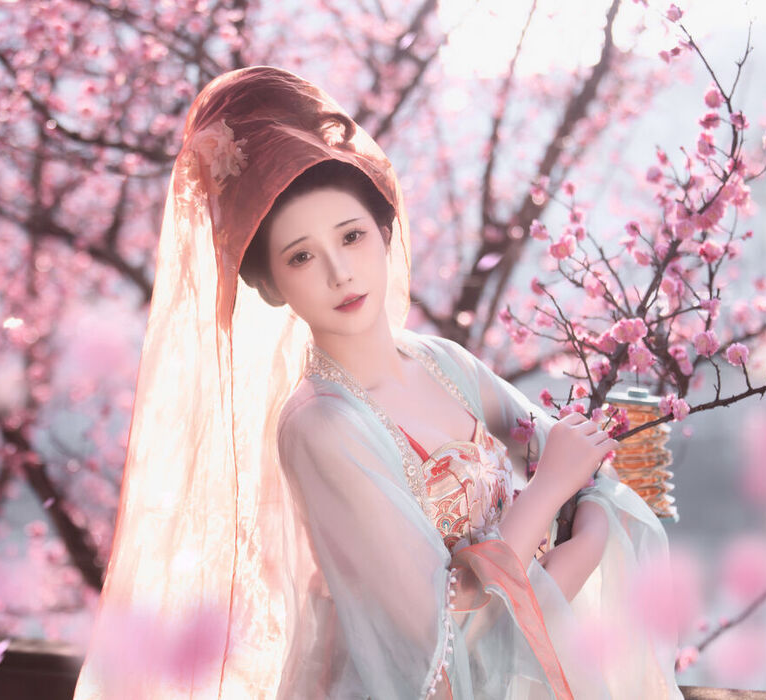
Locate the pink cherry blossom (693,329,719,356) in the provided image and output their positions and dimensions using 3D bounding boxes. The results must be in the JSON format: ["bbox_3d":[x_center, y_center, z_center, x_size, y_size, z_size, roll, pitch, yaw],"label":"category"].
[{"bbox_3d":[0.357,-0.007,2.840,0.029,0.029,0.020,0,-6,21],"label":"pink cherry blossom"}]

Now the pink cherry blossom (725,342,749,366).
[{"bbox_3d":[0.390,0.005,2.830,0.026,0.026,0.018,0,-6,6],"label":"pink cherry blossom"}]

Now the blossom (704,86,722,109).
[{"bbox_3d":[0.373,-0.285,2.900,0.020,0.025,0.021,0,0,24],"label":"blossom"}]

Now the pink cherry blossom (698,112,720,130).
[{"bbox_3d":[0.369,-0.258,2.900,0.022,0.020,0.025,0,0,-37],"label":"pink cherry blossom"}]

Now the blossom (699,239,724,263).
[{"bbox_3d":[0.374,-0.113,2.920,0.030,0.027,0.019,-1,-20,-25],"label":"blossom"}]

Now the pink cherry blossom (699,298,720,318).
[{"bbox_3d":[0.369,-0.047,2.900,0.025,0.023,0.022,0,0,-30],"label":"pink cherry blossom"}]

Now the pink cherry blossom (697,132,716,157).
[{"bbox_3d":[0.365,-0.232,2.900,0.023,0.027,0.022,0,0,45],"label":"pink cherry blossom"}]

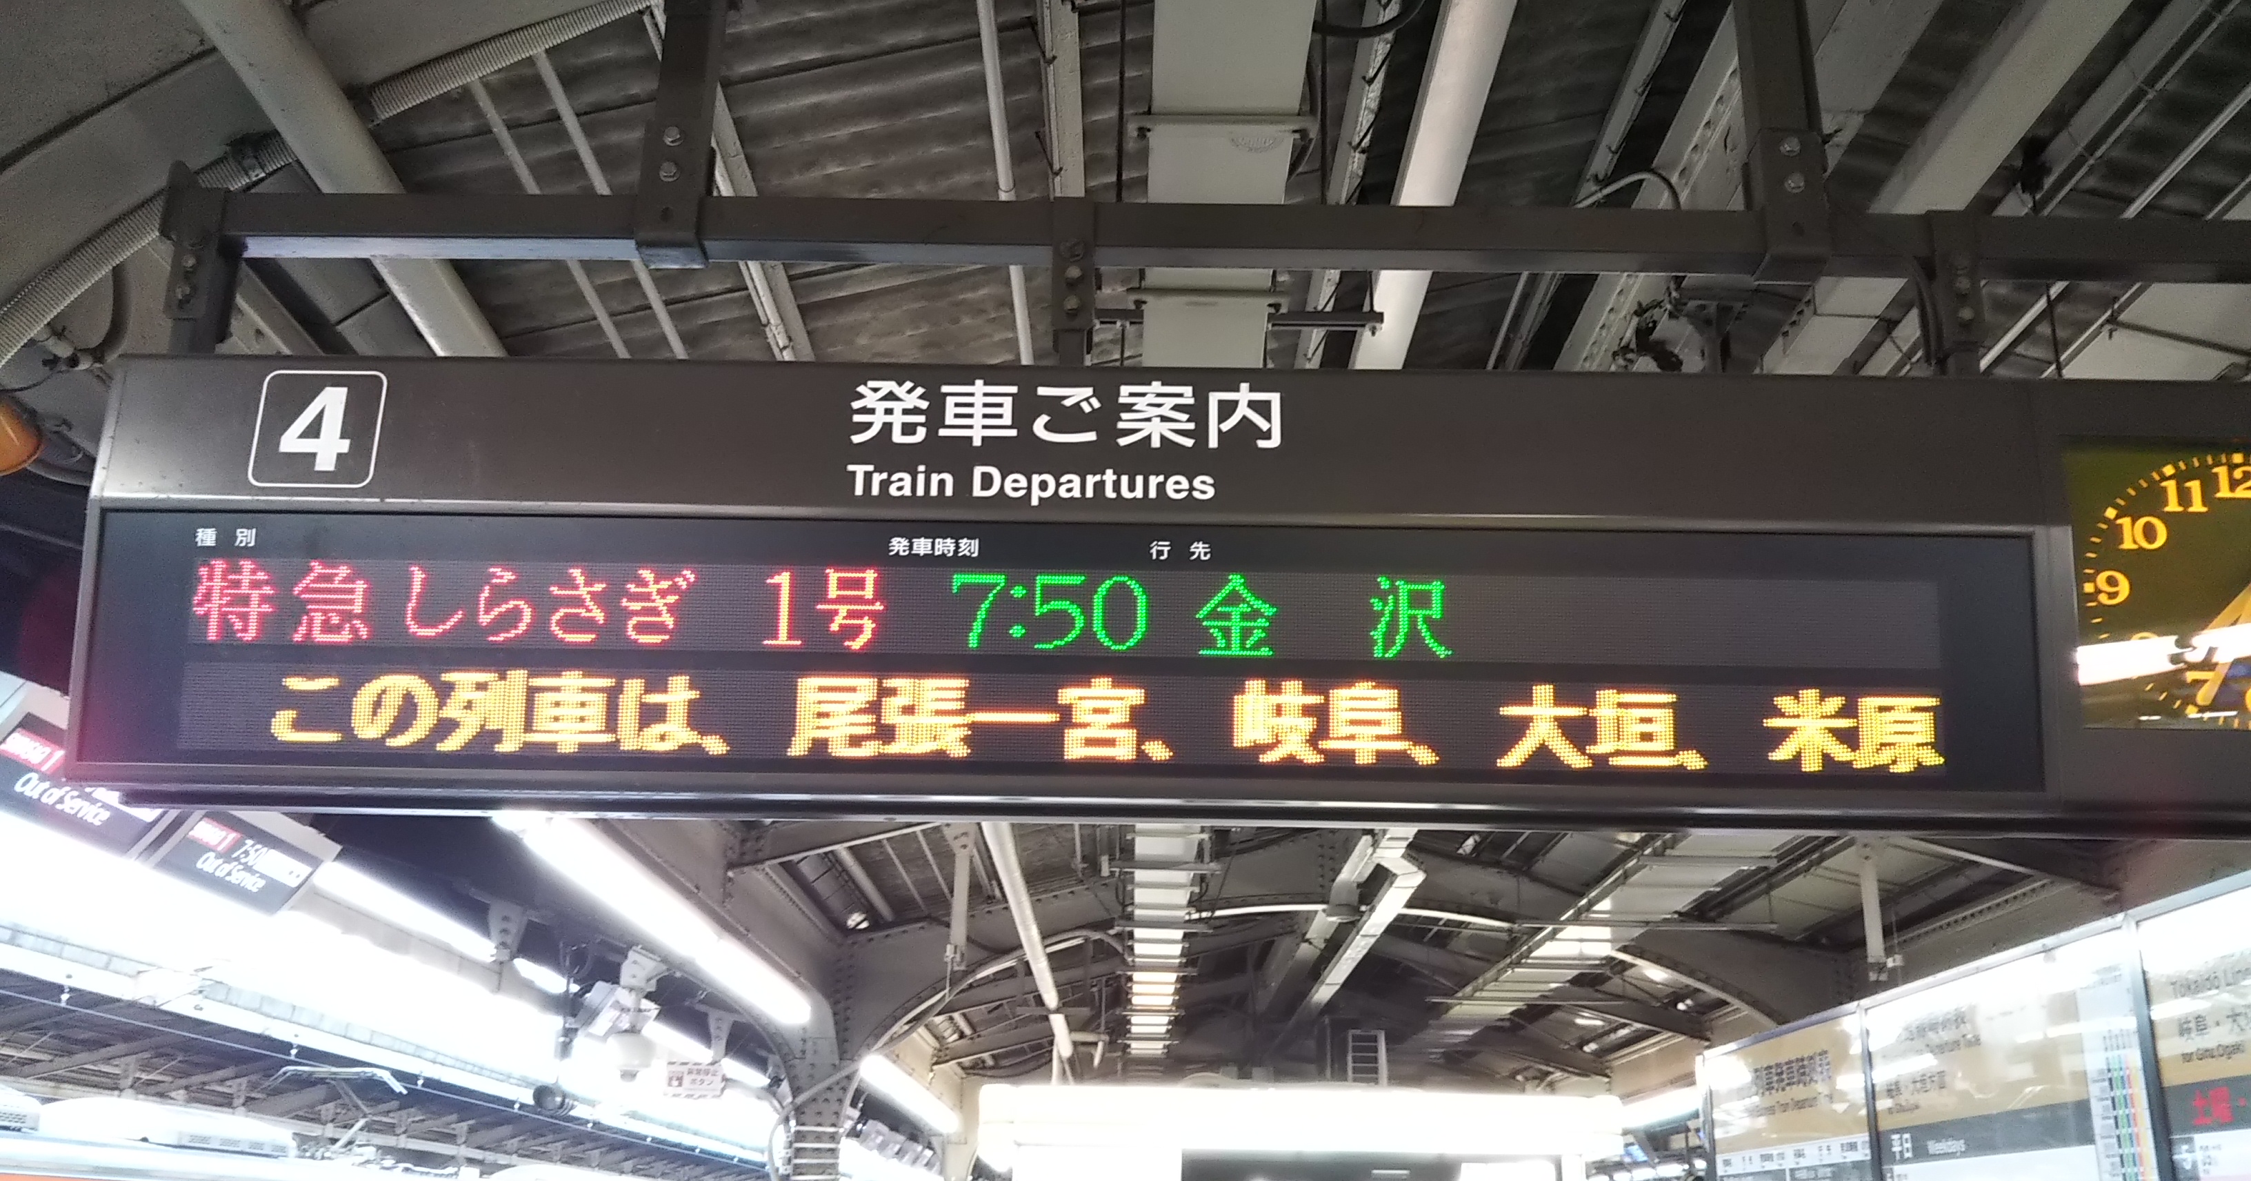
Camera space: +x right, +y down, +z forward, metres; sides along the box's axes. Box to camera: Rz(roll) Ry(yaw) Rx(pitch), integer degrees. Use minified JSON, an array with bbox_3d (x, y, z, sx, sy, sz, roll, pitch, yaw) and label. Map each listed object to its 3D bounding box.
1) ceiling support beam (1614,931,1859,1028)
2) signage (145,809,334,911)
[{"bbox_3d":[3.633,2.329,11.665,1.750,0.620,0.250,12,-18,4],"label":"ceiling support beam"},{"bbox_3d":[-3.655,1.079,7.986,0.140,0.360,1.200,34,-15,11],"label":"signage"}]

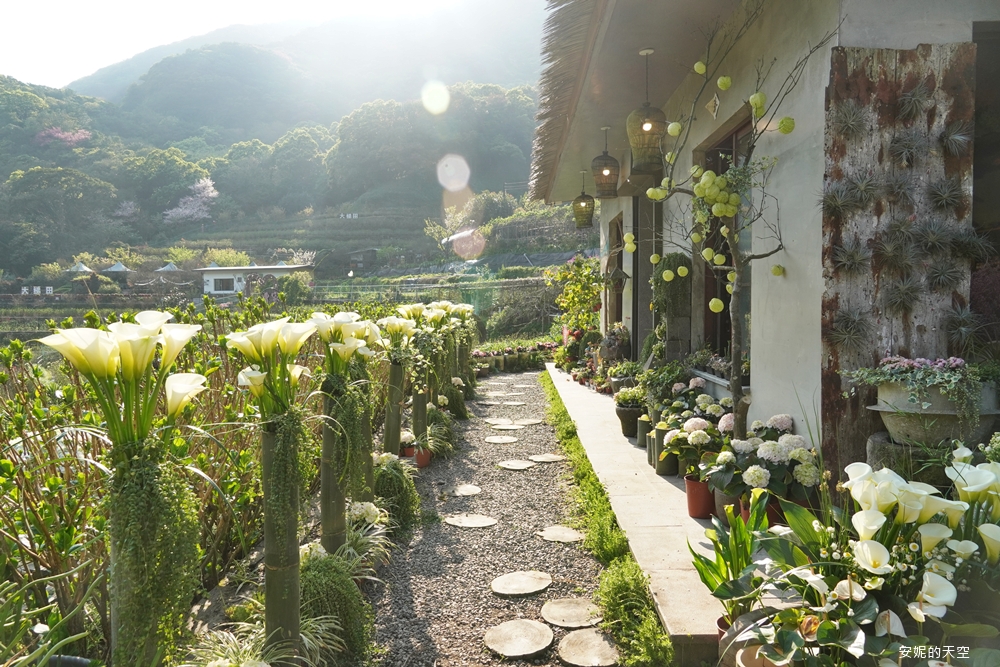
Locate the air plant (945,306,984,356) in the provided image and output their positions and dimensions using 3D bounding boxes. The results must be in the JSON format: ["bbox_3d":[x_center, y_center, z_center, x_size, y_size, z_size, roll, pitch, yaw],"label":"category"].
[{"bbox_3d":[2.260,-0.015,3.650,0.190,0.250,0.120,0,3,2],"label":"air plant"}]

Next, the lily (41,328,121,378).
[{"bbox_3d":[-1.114,0.053,1.986,0.200,0.132,0.135,0,3,1],"label":"lily"}]

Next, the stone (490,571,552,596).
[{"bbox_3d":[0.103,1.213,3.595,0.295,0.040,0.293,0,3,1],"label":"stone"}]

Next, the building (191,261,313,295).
[{"bbox_3d":[-25.633,-5.615,78.000,10.800,3.200,7.000,0,3,-3],"label":"building"}]

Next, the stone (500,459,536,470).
[{"bbox_3d":[0.144,1.100,6.173,0.309,0.040,0.325,0,3,1],"label":"stone"}]

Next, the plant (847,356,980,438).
[{"bbox_3d":[2.095,0.319,3.800,0.620,0.380,0.460,0,3,1],"label":"plant"}]

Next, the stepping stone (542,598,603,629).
[{"bbox_3d":[0.307,1.189,3.151,0.270,0.040,0.265,0,3,2],"label":"stepping stone"}]

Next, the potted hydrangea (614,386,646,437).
[{"bbox_3d":[1.174,0.693,6.750,0.285,0.420,0.280,0,3,1],"label":"potted hydrangea"}]

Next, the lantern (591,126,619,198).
[{"bbox_3d":[1.222,-1.984,8.716,0.320,0.829,0.320,0,3,1],"label":"lantern"}]

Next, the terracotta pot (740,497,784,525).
[{"bbox_3d":[1.360,0.962,3.900,0.210,0.200,0.210,0,3,1],"label":"terracotta pot"}]

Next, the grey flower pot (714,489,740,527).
[{"bbox_3d":[1.210,0.902,3.949,0.155,0.210,0.155,0,3,2],"label":"grey flower pot"}]

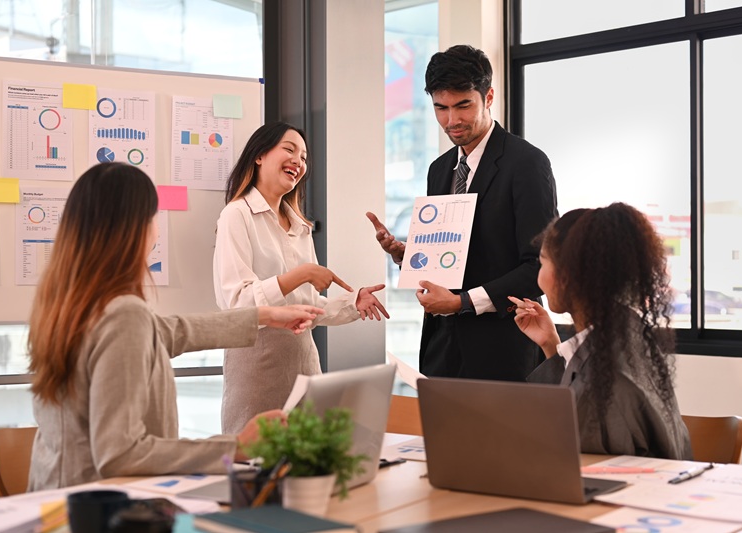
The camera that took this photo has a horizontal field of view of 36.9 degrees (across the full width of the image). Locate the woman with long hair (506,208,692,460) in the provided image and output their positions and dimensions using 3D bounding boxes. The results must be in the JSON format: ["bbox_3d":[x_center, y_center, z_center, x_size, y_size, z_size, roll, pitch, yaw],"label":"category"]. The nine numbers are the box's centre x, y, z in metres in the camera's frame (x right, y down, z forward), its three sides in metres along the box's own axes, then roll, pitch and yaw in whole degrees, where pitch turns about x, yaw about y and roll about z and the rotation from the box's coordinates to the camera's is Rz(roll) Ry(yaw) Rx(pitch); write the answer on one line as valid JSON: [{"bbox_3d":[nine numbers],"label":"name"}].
[{"bbox_3d":[0.530,0.503,2.542,0.560,1.320,0.540,0,-1,-3],"label":"woman with long hair"}]

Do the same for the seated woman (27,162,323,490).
[{"bbox_3d":[-0.430,0.481,2.412,0.700,1.360,0.550,0,-1,-12],"label":"seated woman"}]

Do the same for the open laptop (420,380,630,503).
[{"bbox_3d":[0.283,0.313,2.103,0.306,0.215,0.275,-1,-1,29],"label":"open laptop"}]

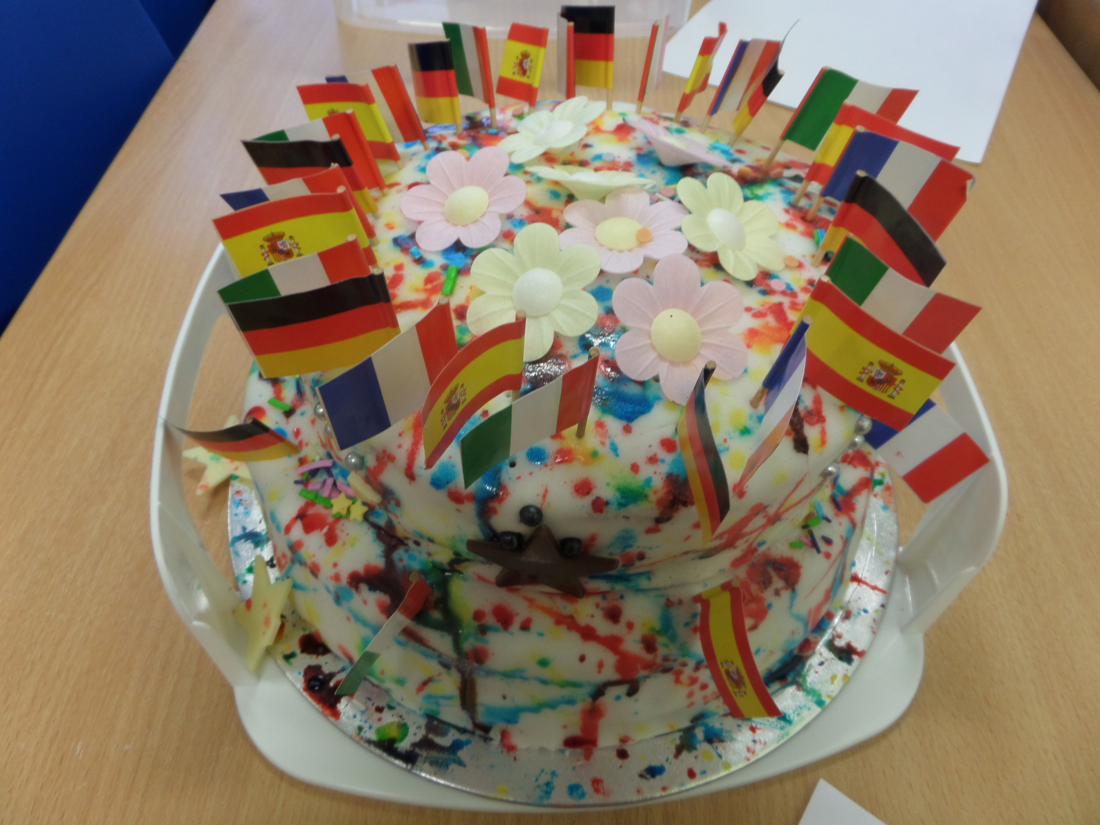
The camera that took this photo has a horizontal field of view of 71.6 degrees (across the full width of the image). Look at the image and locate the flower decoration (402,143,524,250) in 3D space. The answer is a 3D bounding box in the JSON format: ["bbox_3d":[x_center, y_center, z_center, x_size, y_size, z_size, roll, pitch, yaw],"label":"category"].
[{"bbox_3d":[-0.024,-0.061,0.224,0.037,0.008,0.038,-5,70,13],"label":"flower decoration"}]

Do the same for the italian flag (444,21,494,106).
[{"bbox_3d":[-0.028,-0.120,0.262,0.005,0.025,0.034,-19,39,-19],"label":"italian flag"}]

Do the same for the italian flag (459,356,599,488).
[{"bbox_3d":[-0.004,0.003,0.160,0.034,0.025,0.004,-31,66,-18],"label":"italian flag"}]

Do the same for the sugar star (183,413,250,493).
[{"bbox_3d":[-0.121,0.016,0.290,0.036,0.005,0.036,1,51,4],"label":"sugar star"}]

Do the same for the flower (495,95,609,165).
[{"bbox_3d":[0.002,-0.089,0.248,0.038,0.009,0.040,7,48,37],"label":"flower"}]

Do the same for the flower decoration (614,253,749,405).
[{"bbox_3d":[0.032,-0.020,0.189,0.036,0.009,0.037,0,88,8],"label":"flower decoration"}]

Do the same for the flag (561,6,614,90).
[{"bbox_3d":[0.013,-0.129,0.268,0.006,0.025,0.032,-17,33,-27],"label":"flag"}]

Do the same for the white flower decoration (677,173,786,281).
[{"bbox_3d":[0.050,-0.052,0.217,0.035,0.011,0.035,7,73,-25],"label":"white flower decoration"}]

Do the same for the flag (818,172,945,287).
[{"bbox_3d":[0.083,-0.040,0.193,0.005,0.027,0.033,-17,58,-16],"label":"flag"}]

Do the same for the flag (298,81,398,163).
[{"bbox_3d":[-0.065,-0.092,0.243,0.034,0.025,0.005,17,53,32],"label":"flag"}]

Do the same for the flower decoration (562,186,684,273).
[{"bbox_3d":[0.021,-0.051,0.216,0.036,0.010,0.036,4,54,0],"label":"flower decoration"}]

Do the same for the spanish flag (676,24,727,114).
[{"bbox_3d":[0.054,-0.121,0.268,0.008,0.025,0.032,25,43,10],"label":"spanish flag"}]

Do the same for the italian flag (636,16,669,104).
[{"bbox_3d":[0.038,-0.126,0.271,0.004,0.025,0.033,16,34,9],"label":"italian flag"}]

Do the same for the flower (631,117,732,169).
[{"bbox_3d":[0.040,-0.085,0.241,0.036,0.010,0.036,16,33,-17],"label":"flower"}]

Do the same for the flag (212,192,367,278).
[{"bbox_3d":[-0.066,-0.044,0.197,0.035,0.025,0.006,-7,57,1],"label":"flag"}]

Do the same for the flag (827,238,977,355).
[{"bbox_3d":[0.083,-0.025,0.188,0.033,0.027,0.004,35,60,18],"label":"flag"}]

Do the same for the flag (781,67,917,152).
[{"bbox_3d":[0.094,-0.092,0.238,0.034,0.025,0.005,5,54,-15],"label":"flag"}]

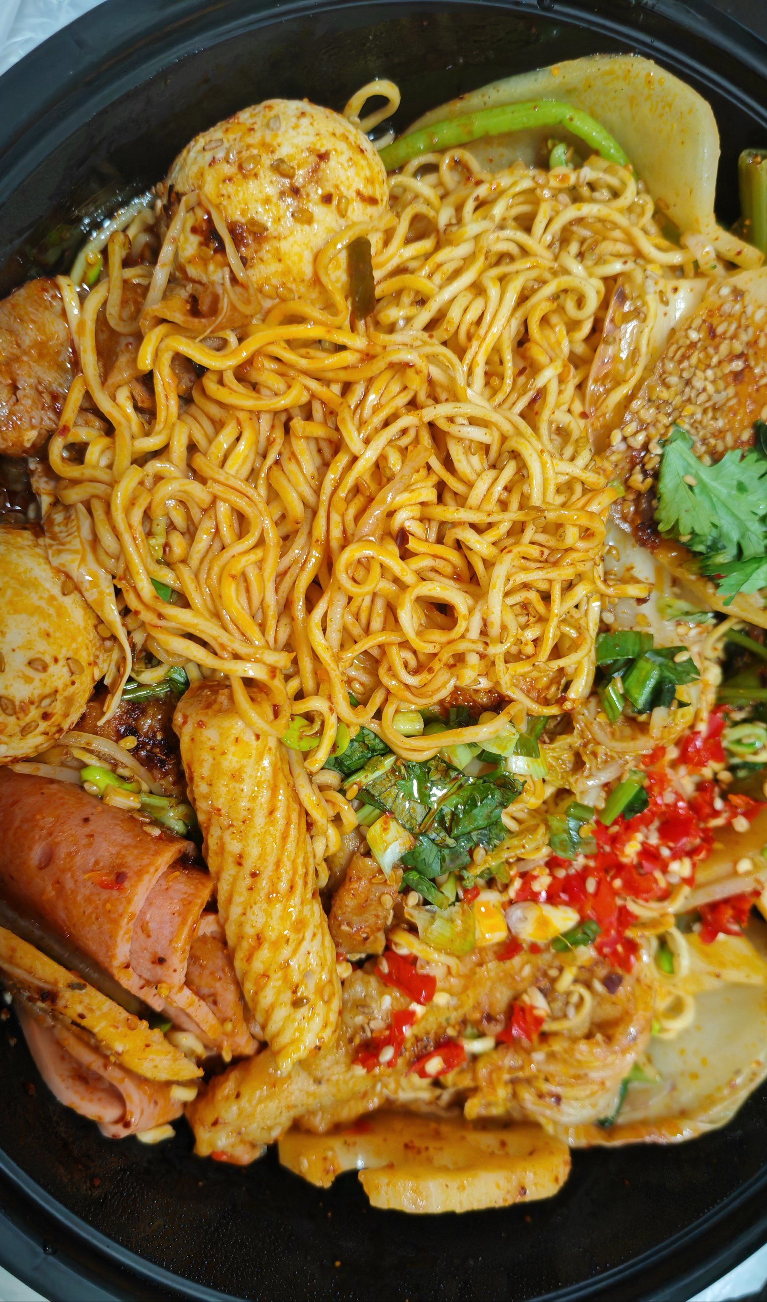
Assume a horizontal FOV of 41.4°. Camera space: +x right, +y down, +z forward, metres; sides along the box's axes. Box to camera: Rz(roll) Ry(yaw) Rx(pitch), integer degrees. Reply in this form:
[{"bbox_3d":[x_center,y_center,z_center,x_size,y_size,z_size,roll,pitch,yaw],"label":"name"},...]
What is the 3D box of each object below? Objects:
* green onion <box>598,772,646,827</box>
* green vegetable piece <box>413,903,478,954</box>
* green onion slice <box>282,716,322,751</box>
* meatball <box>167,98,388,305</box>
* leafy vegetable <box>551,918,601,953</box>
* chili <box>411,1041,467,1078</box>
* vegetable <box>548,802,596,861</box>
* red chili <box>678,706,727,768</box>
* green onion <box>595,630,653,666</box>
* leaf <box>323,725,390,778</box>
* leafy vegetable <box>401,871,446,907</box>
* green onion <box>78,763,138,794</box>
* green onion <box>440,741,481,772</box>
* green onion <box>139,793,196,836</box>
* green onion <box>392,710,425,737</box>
[{"bbox_3d":[0.048,0.030,0.205,0.011,0.005,0.006,-44,108,-16],"label":"green onion"},{"bbox_3d":[0.010,0.047,0.172,0.010,0.005,0.007,20,85,-23],"label":"green vegetable piece"},{"bbox_3d":[-0.016,0.016,0.200,0.008,0.004,0.007,20,85,2],"label":"green onion slice"},{"bbox_3d":[-0.018,-0.075,0.170,0.036,0.035,0.036,-9,96,-20],"label":"meatball"},{"bbox_3d":[0.035,0.051,0.183,0.009,0.004,0.004,-21,101,-22],"label":"leafy vegetable"},{"bbox_3d":[0.010,0.077,0.193,0.011,0.004,0.005,-18,100,-22],"label":"chili"},{"bbox_3d":[0.034,0.032,0.181,0.008,0.005,0.009,-2,94,-24],"label":"vegetable"},{"bbox_3d":[0.064,0.018,0.204,0.009,0.006,0.012,32,81,-20],"label":"red chili"},{"bbox_3d":[0.044,-0.001,0.184,0.011,0.005,0.006,0,93,-24],"label":"green onion"},{"bbox_3d":[-0.004,0.016,0.165,0.011,0.004,0.007,-33,105,-19],"label":"leaf"},{"bbox_3d":[0.007,0.044,0.191,0.010,0.004,0.003,43,76,-20],"label":"leafy vegetable"},{"bbox_3d":[-0.055,0.026,0.206,0.012,0.005,0.006,18,85,2],"label":"green onion"},{"bbox_3d":[0.013,0.018,0.173,0.007,0.004,0.004,28,82,-23],"label":"green onion"},{"bbox_3d":[-0.038,0.028,0.175,0.010,0.005,0.004,29,81,-22],"label":"green onion"},{"bbox_3d":[0.004,0.013,0.189,0.006,0.004,0.004,5,91,-24],"label":"green onion"}]

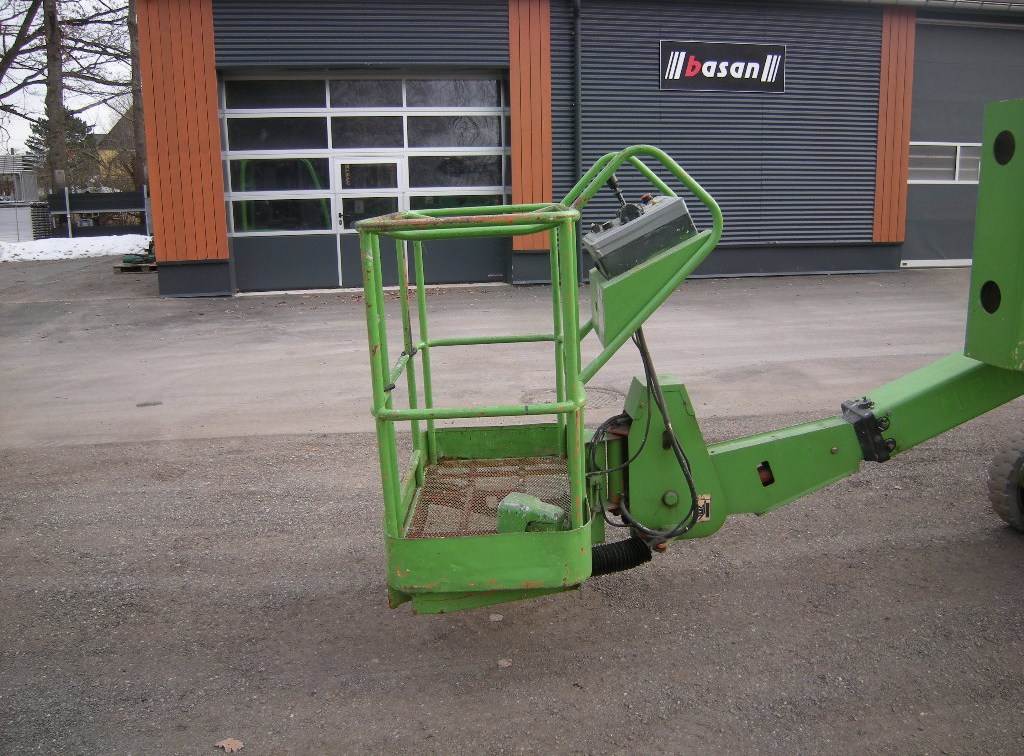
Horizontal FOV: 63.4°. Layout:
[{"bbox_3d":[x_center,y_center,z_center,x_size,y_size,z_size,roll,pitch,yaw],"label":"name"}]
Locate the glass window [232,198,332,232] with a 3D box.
[{"bbox_3d":[-3.606,-2.547,13.020,1.514,0.484,0.050,-3,11,-9],"label":"glass window"}]

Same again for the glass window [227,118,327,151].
[{"bbox_3d":[-3.605,-3.759,12.778,1.509,0.499,0.050,-3,11,-9],"label":"glass window"}]

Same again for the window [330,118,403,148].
[{"bbox_3d":[-2.022,-3.447,11.642,1.021,0.448,0.040,-3,11,-9],"label":"window"}]

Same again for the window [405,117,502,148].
[{"bbox_3d":[-0.916,-3.933,13.249,1.504,0.492,0.050,-3,11,-9],"label":"window"}]

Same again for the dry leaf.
[{"bbox_3d":[-0.811,1.047,2.375,0.084,0.018,0.060,-3,14,-9],"label":"dry leaf"}]

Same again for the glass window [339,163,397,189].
[{"bbox_3d":[-2.254,-3.194,13.143,0.881,0.397,0.050,-3,11,-9],"label":"glass window"}]

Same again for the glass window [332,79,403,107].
[{"bbox_3d":[-2.264,-4.420,12.896,1.122,0.417,0.050,-3,11,-9],"label":"glass window"}]

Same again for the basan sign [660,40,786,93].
[{"bbox_3d":[3.490,-5.130,13.687,2.203,0.792,0.050,-3,11,-9],"label":"basan sign"}]

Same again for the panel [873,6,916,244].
[{"bbox_3d":[5.891,-3.853,12.751,0.572,3.630,0.060,-3,11,-9],"label":"panel"}]

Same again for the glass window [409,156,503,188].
[{"bbox_3d":[-0.906,-3.334,13.372,1.509,0.496,0.050,-3,11,-9],"label":"glass window"}]

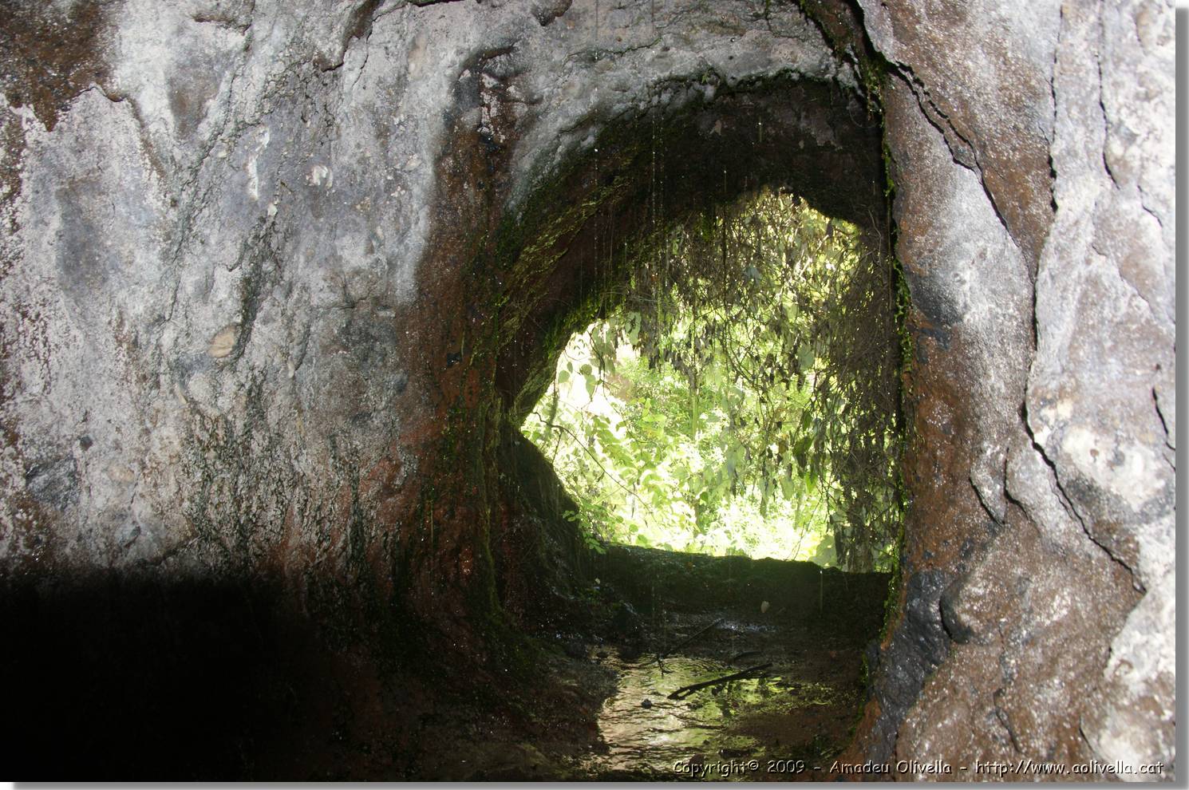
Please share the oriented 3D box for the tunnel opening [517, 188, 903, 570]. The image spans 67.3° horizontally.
[{"bbox_3d":[0.560,-0.080,4.300,1.800,1.800,0.500,1,2,20],"label":"tunnel opening"}]

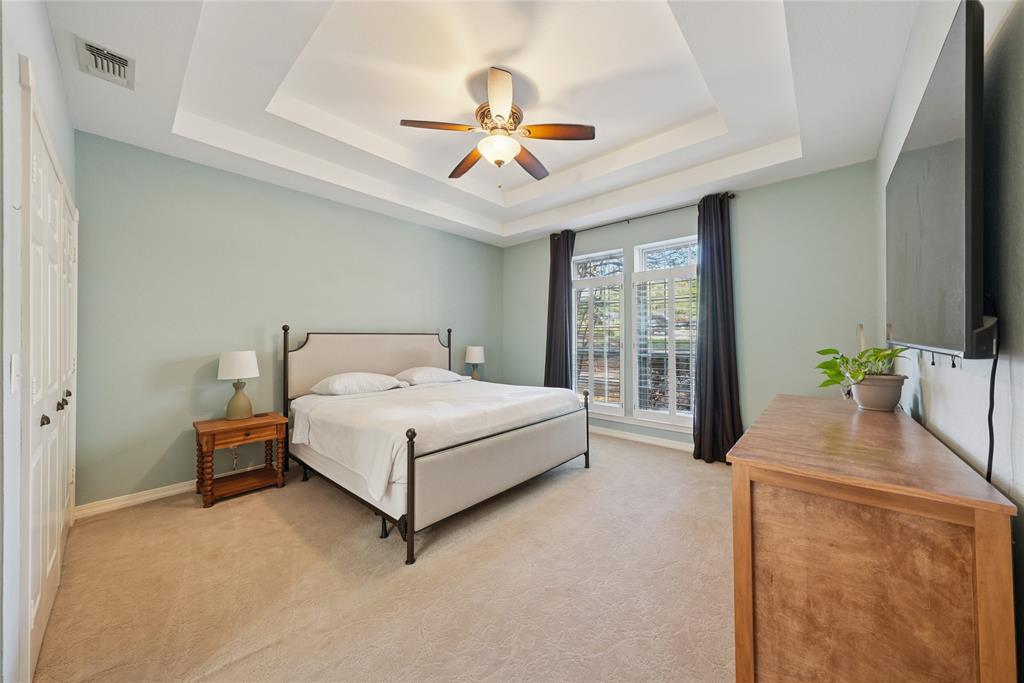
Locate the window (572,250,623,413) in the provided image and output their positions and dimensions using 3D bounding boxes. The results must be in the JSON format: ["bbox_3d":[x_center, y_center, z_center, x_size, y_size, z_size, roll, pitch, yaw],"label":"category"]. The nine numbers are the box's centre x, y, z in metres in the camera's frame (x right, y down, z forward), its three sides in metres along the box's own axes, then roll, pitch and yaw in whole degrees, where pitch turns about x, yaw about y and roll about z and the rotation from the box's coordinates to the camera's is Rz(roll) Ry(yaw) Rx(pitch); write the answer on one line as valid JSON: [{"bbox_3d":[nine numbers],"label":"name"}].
[{"bbox_3d":[1.095,-0.117,4.550,0.830,2.085,0.100,0,1,42],"label":"window"}]

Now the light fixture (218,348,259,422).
[{"bbox_3d":[-2.340,0.370,2.926,0.285,0.596,0.285,0,1,42],"label":"light fixture"}]

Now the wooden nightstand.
[{"bbox_3d":[-2.255,0.956,2.845,0.447,0.576,0.544,0,1,42],"label":"wooden nightstand"}]

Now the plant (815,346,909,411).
[{"bbox_3d":[1.932,0.198,1.909,0.340,0.330,0.300,0,1,42],"label":"plant"}]

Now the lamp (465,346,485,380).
[{"bbox_3d":[-0.532,0.354,4.960,0.285,0.596,0.285,0,0,0],"label":"lamp"}]

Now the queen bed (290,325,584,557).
[{"bbox_3d":[-0.702,0.542,3.313,2.110,1.394,1.990,0,1,42],"label":"queen bed"}]

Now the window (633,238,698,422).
[{"bbox_3d":[1.825,-0.114,3.901,0.875,2.085,0.100,0,1,42],"label":"window"}]

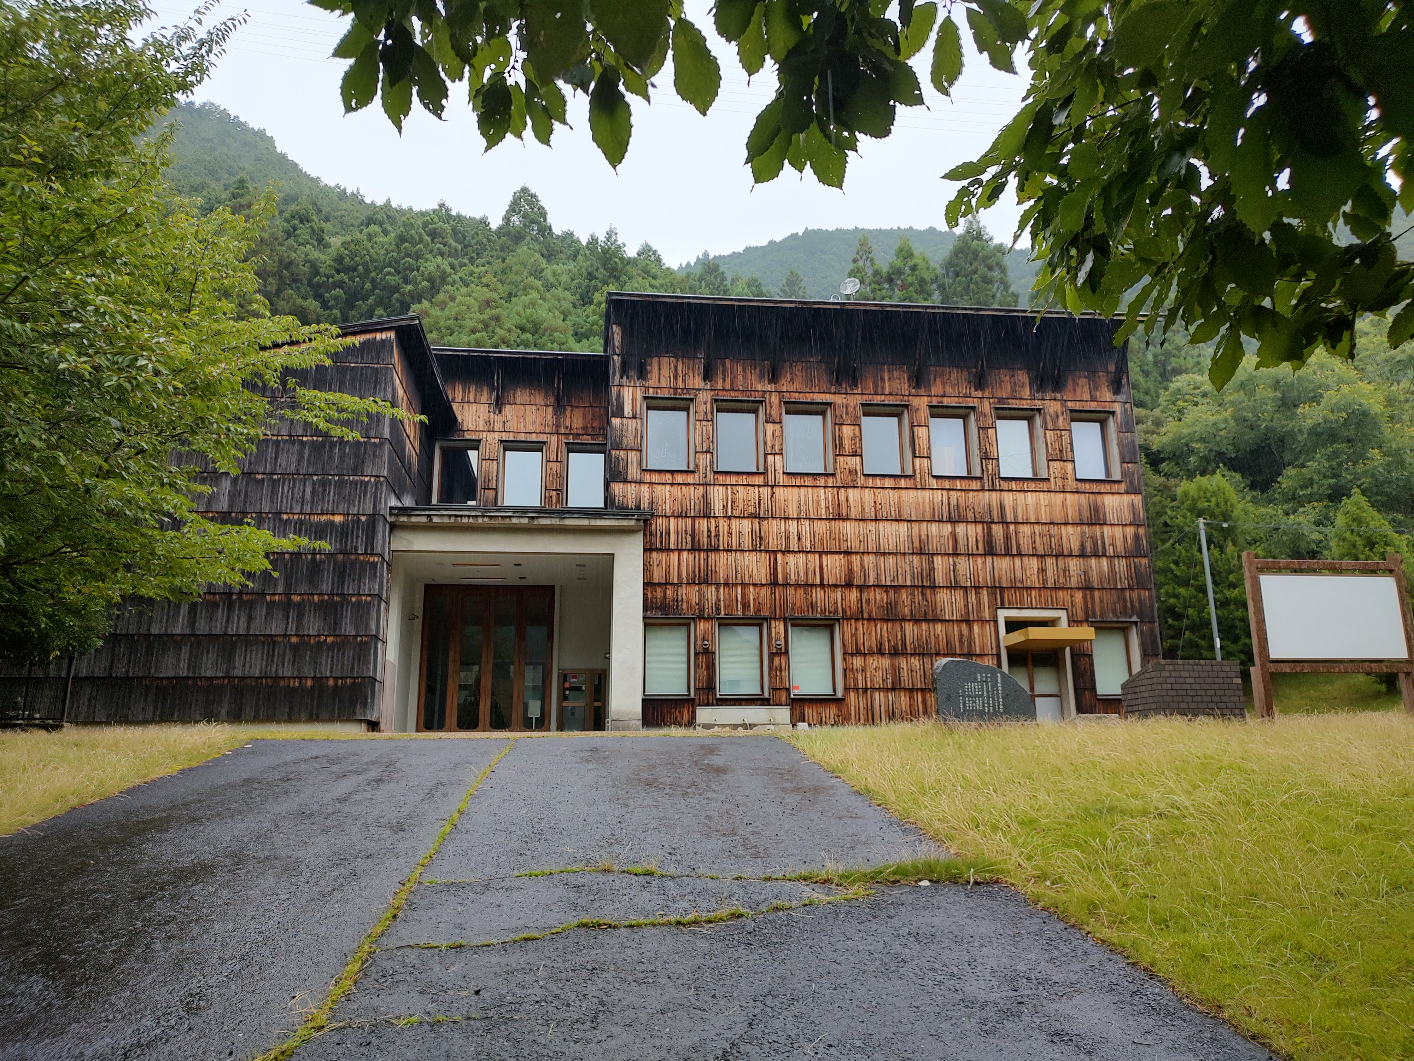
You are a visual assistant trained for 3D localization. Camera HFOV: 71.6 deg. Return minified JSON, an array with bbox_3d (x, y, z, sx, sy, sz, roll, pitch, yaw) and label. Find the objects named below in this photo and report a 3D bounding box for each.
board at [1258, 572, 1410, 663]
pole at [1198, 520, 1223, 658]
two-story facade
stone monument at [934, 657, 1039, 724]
[{"bbox_3d":[8.616,1.208,13.500,2.051,1.153,0.080,1,-13,-6],"label":"board"},{"bbox_3d":[13.580,2.317,26.251,0.150,5.471,0.150,1,-13,-6],"label":"pole"},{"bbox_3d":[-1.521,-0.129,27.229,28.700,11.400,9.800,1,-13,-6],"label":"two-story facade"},{"bbox_3d":[4.248,2.515,15.184,1.565,1.031,0.350,1,-13,-6],"label":"stone monument"}]

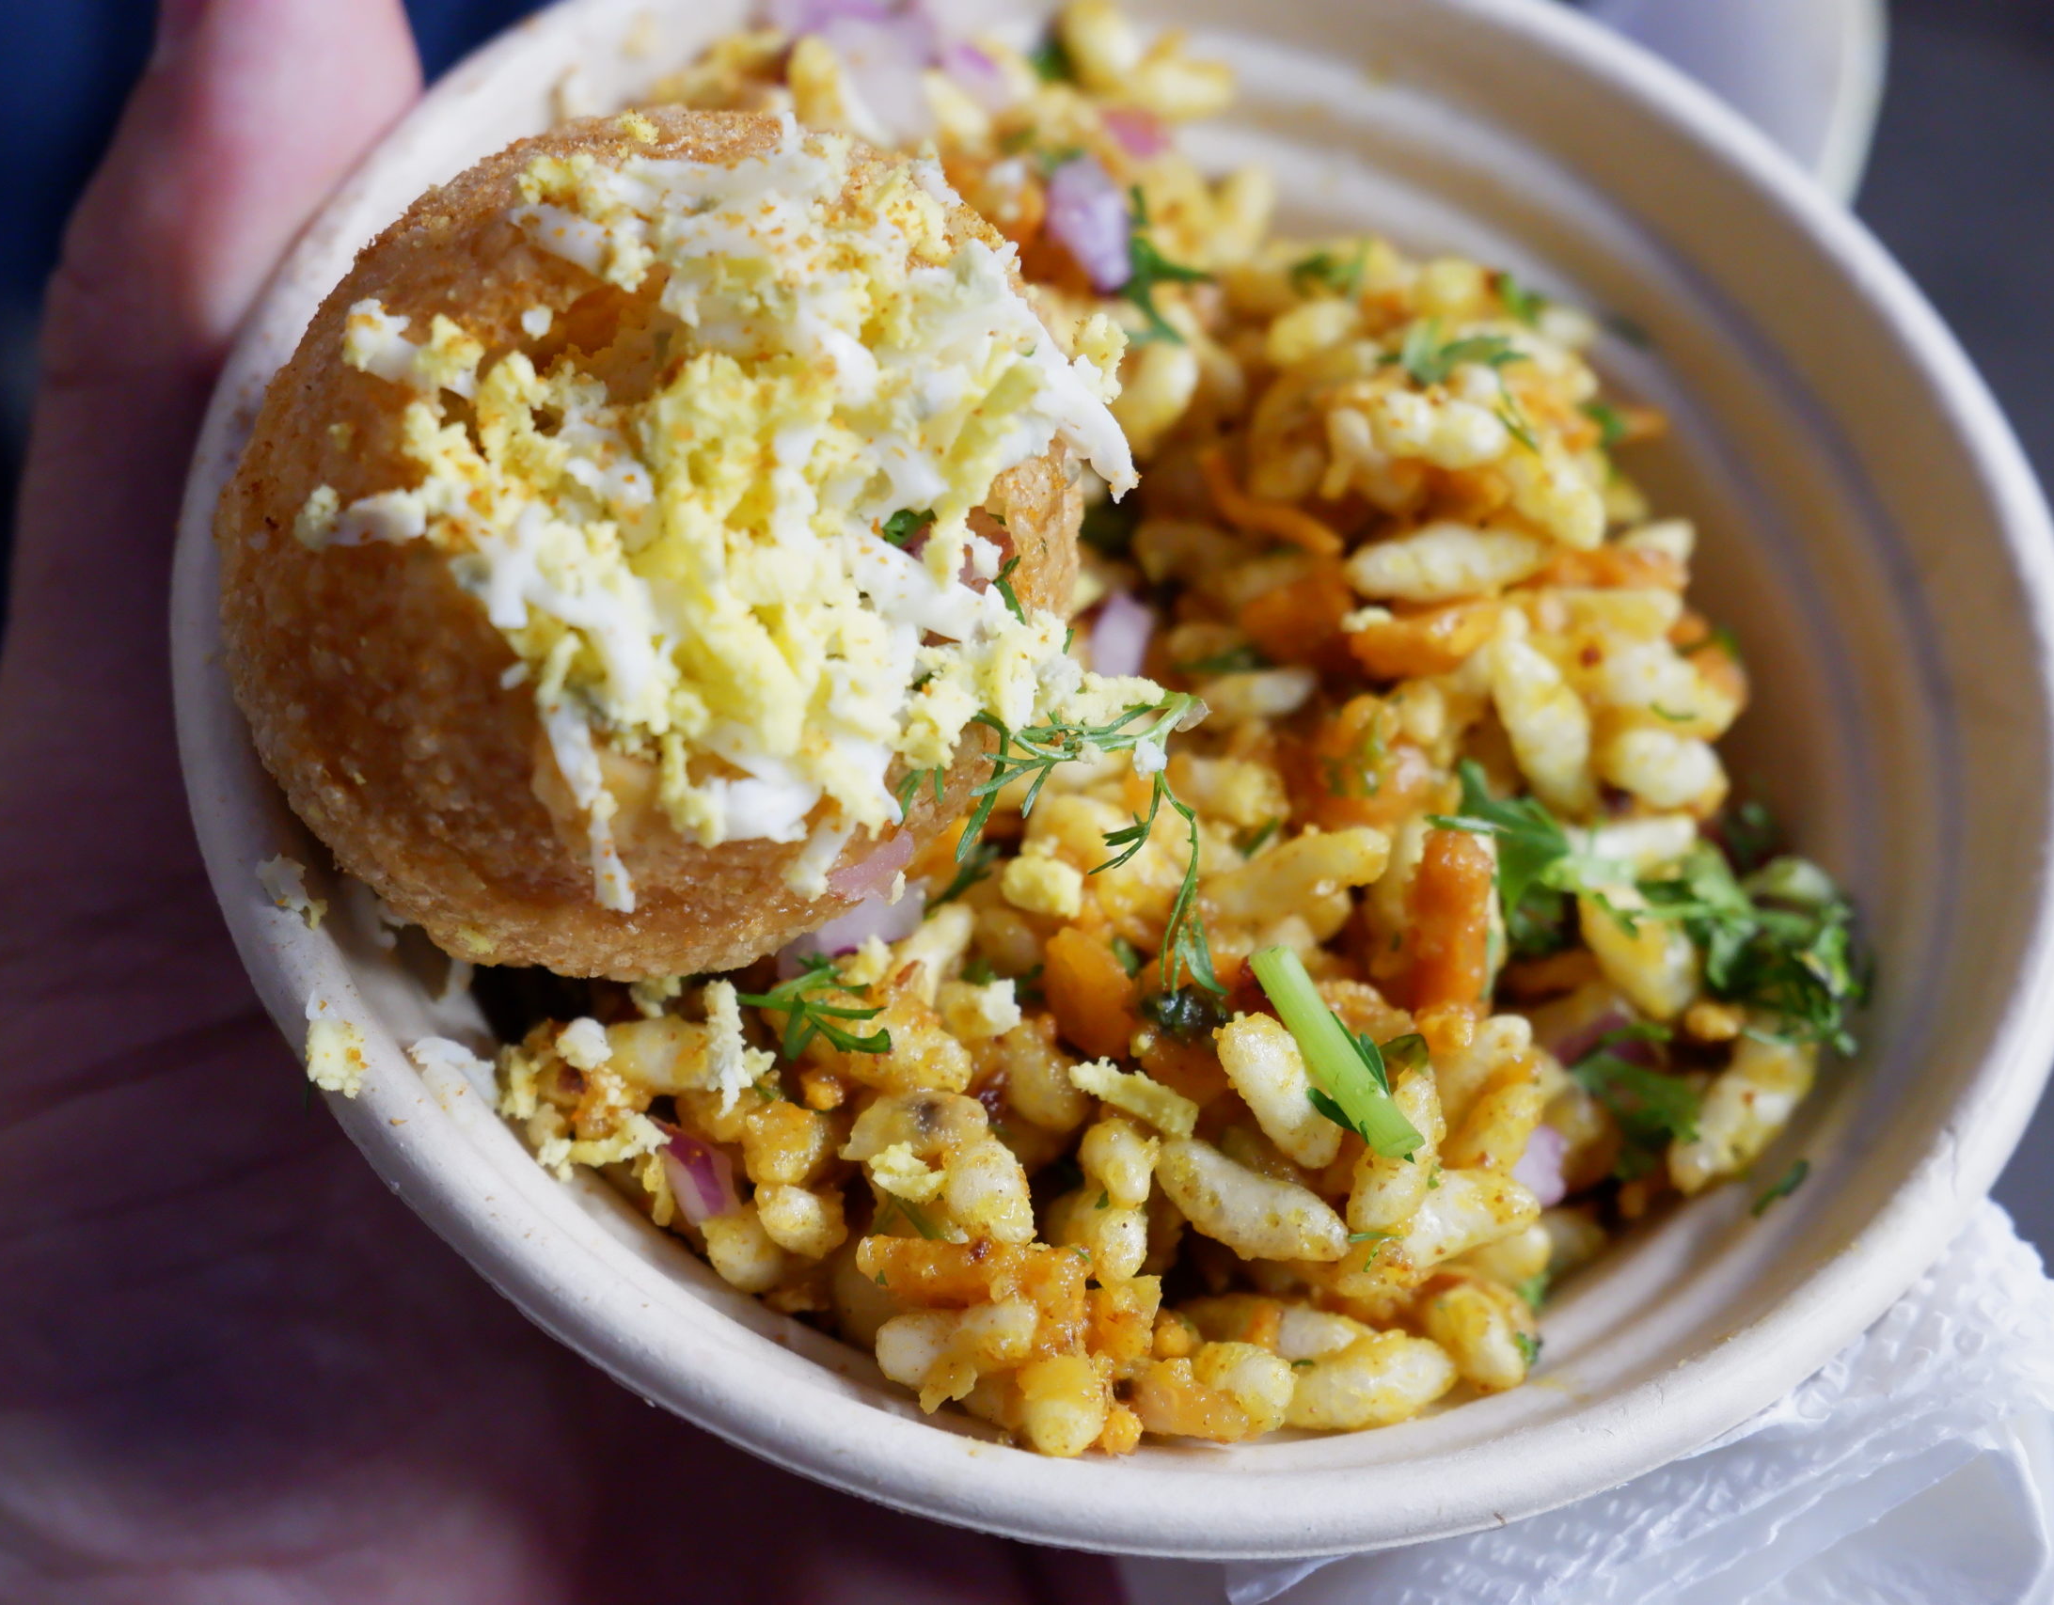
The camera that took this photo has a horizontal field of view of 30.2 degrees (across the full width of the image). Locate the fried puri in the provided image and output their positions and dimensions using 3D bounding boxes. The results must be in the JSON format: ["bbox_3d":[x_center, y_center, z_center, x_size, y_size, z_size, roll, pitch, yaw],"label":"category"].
[{"bbox_3d":[-0.022,-0.015,0.226,0.051,0.047,0.051,0,71,-13],"label":"fried puri"}]

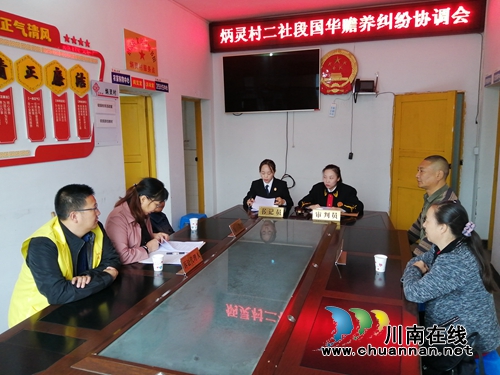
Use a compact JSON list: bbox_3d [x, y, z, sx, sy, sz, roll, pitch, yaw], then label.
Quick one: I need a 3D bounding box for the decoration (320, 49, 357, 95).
[{"bbox_3d":[1.207,-1.577,5.125,0.530,0.600,0.070,2,10,18],"label":"decoration"}]

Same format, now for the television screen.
[{"bbox_3d":[0.303,-1.517,5.453,1.460,0.835,0.070,2,10,18],"label":"television screen"}]

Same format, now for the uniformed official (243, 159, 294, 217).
[{"bbox_3d":[0.196,0.312,4.053,0.550,1.230,0.660,2,10,19],"label":"uniformed official"}]

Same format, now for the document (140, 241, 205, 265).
[{"bbox_3d":[-0.504,0.414,2.523,0.280,0.035,0.440,2,10,19],"label":"document"}]

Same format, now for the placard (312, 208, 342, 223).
[{"bbox_3d":[0.673,0.244,3.268,0.240,0.093,0.055,2,10,19],"label":"placard"}]

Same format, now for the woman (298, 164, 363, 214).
[{"bbox_3d":[0.805,0.357,3.830,0.640,1.190,0.680,2,10,19],"label":"woman"}]

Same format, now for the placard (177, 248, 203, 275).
[{"bbox_3d":[-0.354,0.436,2.237,0.055,0.083,0.242,2,10,19],"label":"placard"}]

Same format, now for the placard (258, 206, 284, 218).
[{"bbox_3d":[0.204,0.225,3.457,0.240,0.090,0.055,2,10,19],"label":"placard"}]

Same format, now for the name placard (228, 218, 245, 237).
[{"bbox_3d":[-0.100,0.318,2.945,0.055,0.083,0.242,2,10,19],"label":"name placard"}]

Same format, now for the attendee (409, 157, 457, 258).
[{"bbox_3d":[1.196,0.452,2.684,0.640,1.350,0.500,0,9,7],"label":"attendee"}]

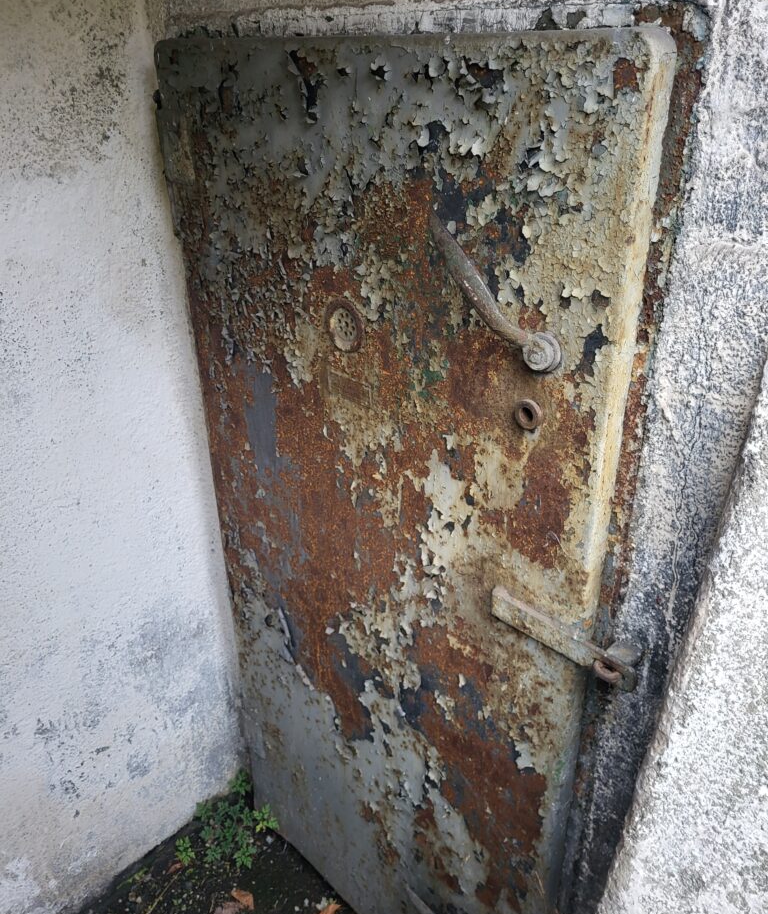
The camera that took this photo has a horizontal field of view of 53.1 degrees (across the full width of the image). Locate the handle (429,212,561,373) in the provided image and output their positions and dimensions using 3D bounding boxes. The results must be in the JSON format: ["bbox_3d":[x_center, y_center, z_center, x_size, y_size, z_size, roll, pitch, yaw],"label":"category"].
[{"bbox_3d":[0.117,-0.179,0.838,0.048,0.043,0.216,-26,80,-39],"label":"handle"}]

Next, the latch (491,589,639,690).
[{"bbox_3d":[0.232,0.223,0.975,0.199,0.045,0.050,24,37,39],"label":"latch"}]

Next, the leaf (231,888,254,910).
[{"bbox_3d":[-0.321,1.018,1.775,0.066,0.018,0.022,21,35,35],"label":"leaf"}]

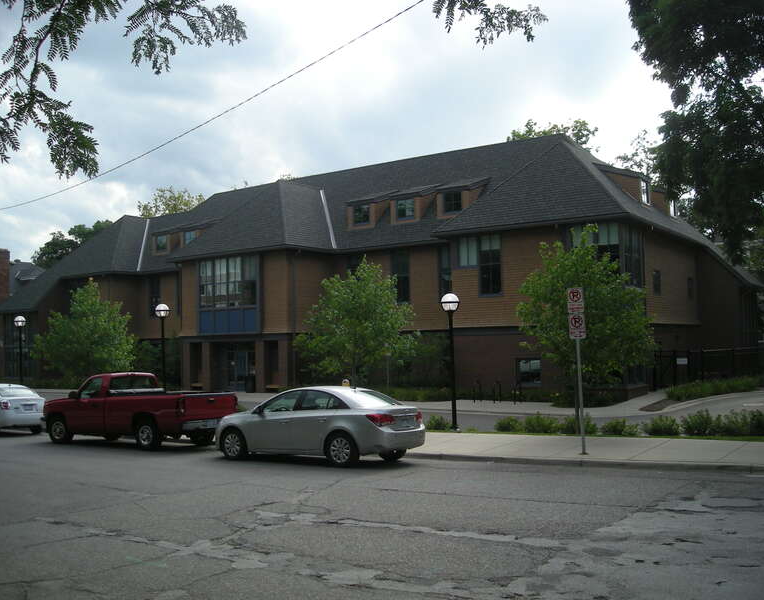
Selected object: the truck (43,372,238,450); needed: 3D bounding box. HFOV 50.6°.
[{"bbox_3d":[-6.200,2.700,20.250,5.620,1.820,2.000,-4,-4,34],"label":"truck"}]

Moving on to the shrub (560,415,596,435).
[{"bbox_3d":[4.324,2.740,17.800,0.780,0.440,0.740,-4,-4,34],"label":"shrub"}]

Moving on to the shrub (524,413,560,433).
[{"bbox_3d":[3.566,2.763,18.200,0.800,0.450,0.740,-4,-4,34],"label":"shrub"}]

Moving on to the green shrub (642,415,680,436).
[{"bbox_3d":[5.839,2.612,16.900,0.715,0.439,0.690,-4,-4,33],"label":"green shrub"}]

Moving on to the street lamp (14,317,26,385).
[{"bbox_3d":[-13.187,2.224,29.502,0.460,3.350,0.460,-4,-4,33],"label":"street lamp"}]

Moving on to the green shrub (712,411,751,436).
[{"bbox_3d":[7.086,2.499,16.400,0.693,0.517,0.736,-4,-4,33],"label":"green shrub"}]

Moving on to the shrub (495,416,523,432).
[{"bbox_3d":[2.893,2.847,18.500,0.640,0.380,0.620,-1,-3,0],"label":"shrub"}]

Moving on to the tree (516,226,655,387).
[{"bbox_3d":[4.461,0.671,17.733,3.000,4.500,2.950,-4,-4,34],"label":"tree"}]

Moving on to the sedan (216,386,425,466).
[{"bbox_3d":[-1.360,2.445,16.120,4.600,1.475,1.820,-4,-6,34],"label":"sedan"}]

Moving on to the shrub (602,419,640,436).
[{"bbox_3d":[5.116,2.735,17.350,0.840,0.400,0.740,-4,-4,34],"label":"shrub"}]

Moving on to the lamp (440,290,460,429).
[{"bbox_3d":[1.716,1.483,19.697,0.460,3.307,0.460,-1,-3,0],"label":"lamp"}]

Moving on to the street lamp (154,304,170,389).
[{"bbox_3d":[-6.884,1.792,25.401,0.450,3.350,0.450,-4,-4,34],"label":"street lamp"}]

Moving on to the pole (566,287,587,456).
[{"bbox_3d":[3.582,1.280,14.650,0.310,3.060,0.080,-3,-4,29],"label":"pole"}]

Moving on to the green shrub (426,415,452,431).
[{"bbox_3d":[1.400,2.989,19.700,0.570,0.402,0.552,-1,-3,0],"label":"green shrub"}]

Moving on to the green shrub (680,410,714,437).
[{"bbox_3d":[6.494,2.548,16.650,0.720,0.510,0.700,-4,-4,34],"label":"green shrub"}]

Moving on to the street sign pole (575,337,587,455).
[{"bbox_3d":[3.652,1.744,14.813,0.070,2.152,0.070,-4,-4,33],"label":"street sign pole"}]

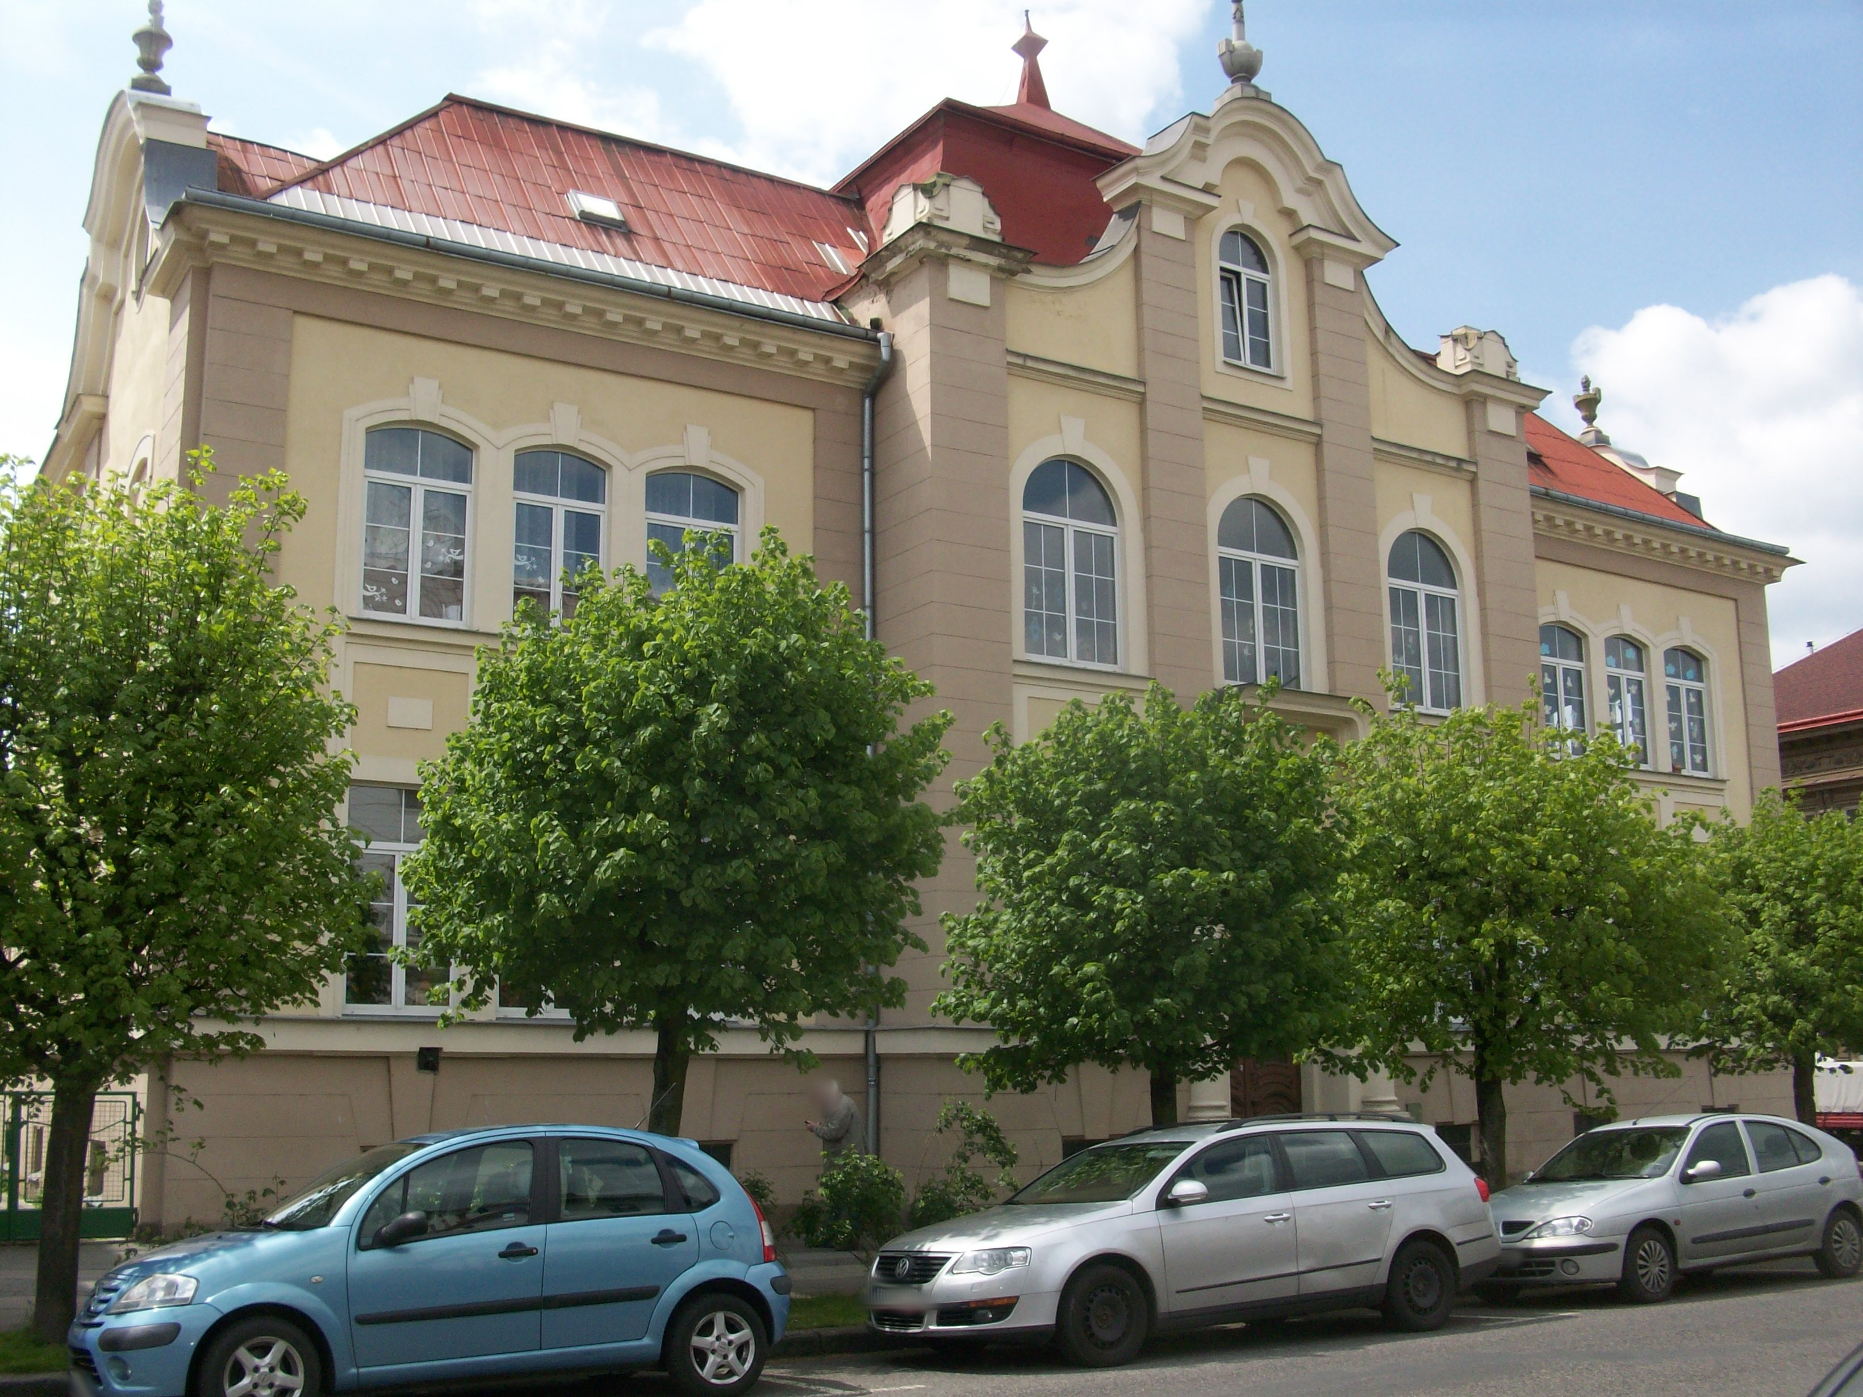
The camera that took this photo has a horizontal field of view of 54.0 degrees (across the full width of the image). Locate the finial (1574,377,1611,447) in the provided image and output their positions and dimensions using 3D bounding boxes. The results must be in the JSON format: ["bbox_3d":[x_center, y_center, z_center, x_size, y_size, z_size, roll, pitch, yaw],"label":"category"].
[{"bbox_3d":[11.974,-5.196,33.296,0.500,1.300,0.500,6,-13,-31],"label":"finial"}]

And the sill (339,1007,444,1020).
[{"bbox_3d":[-5.547,3.314,19.089,1.193,0.082,0.200,6,-13,-30],"label":"sill"}]

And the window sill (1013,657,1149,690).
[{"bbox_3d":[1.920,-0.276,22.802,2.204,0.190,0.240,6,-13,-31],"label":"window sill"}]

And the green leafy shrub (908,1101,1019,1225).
[{"bbox_3d":[0.324,4.815,18.942,1.138,1.239,1.138,6,-13,-30],"label":"green leafy shrub"}]

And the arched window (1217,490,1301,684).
[{"bbox_3d":[4.488,-1.480,25.059,1.448,2.686,0.160,6,-13,-30],"label":"arched window"}]

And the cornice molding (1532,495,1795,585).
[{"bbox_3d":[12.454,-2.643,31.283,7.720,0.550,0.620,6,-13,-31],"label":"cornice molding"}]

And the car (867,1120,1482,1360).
[{"bbox_3d":[1.881,3.683,12.851,4.770,1.510,1.850,6,-12,-30],"label":"car"}]

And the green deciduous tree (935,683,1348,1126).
[{"bbox_3d":[1.854,2.384,15.641,3.500,5.018,3.400,0,-11,0],"label":"green deciduous tree"}]

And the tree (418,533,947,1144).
[{"bbox_3d":[-1.800,1.495,13.274,3.900,5.650,3.900,6,-13,-31],"label":"tree"}]

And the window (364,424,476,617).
[{"bbox_3d":[-5.665,-1.938,20.254,1.208,2.202,0.160,6,-13,-30],"label":"window"}]

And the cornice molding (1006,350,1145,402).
[{"bbox_3d":[1.877,-4.142,23.563,2.184,0.250,0.250,6,-13,-31],"label":"cornice molding"}]

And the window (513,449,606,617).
[{"bbox_3d":[-3.795,-1.552,18.675,1.000,2.050,0.150,6,-13,-31],"label":"window"}]

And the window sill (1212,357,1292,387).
[{"bbox_3d":[4.469,-4.523,25.385,1.250,0.200,0.220,6,-13,-31],"label":"window sill"}]

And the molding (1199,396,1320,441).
[{"bbox_3d":[4.607,-3.875,25.401,2.147,0.252,0.220,6,-13,-30],"label":"molding"}]

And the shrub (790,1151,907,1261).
[{"bbox_3d":[-0.847,5.048,18.209,1.120,1.080,1.020,6,-13,-31],"label":"shrub"}]

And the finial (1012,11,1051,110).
[{"bbox_3d":[1.512,-9.708,27.729,0.440,1.560,0.440,6,-13,-31],"label":"finial"}]

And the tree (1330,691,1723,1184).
[{"bbox_3d":[6.157,2.661,18.994,4.041,5.468,4.041,6,-13,-30],"label":"tree"}]

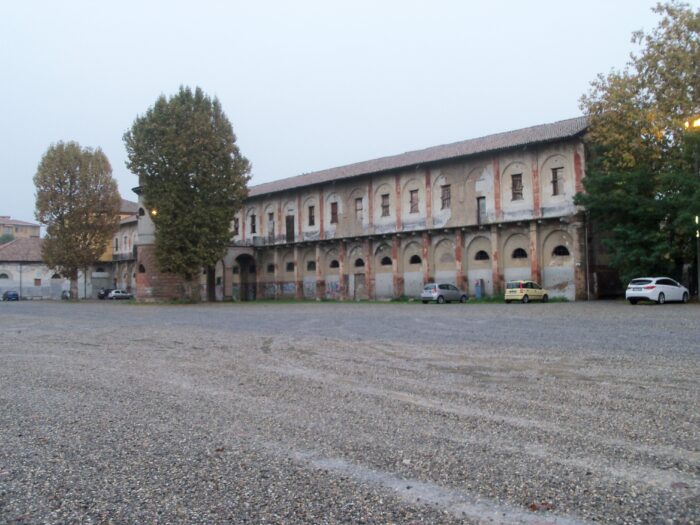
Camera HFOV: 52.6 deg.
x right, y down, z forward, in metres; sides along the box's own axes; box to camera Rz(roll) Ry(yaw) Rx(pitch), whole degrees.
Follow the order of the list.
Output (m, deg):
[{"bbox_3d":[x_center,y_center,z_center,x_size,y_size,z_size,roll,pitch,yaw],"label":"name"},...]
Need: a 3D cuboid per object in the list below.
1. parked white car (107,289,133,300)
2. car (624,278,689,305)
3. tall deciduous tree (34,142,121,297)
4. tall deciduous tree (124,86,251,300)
[{"bbox_3d":[-33.426,4.700,103.000,3.850,1.430,1.660,0,-3,-45],"label":"parked white car"},{"bbox_3d":[18.058,1.649,41.379,4.700,1.490,1.810,0,-2,-38],"label":"car"},{"bbox_3d":[-35.959,-5.278,93.400,10.500,20.600,10.500,-1,-2,-20],"label":"tall deciduous tree"},{"bbox_3d":[-17.944,-7.421,78.400,13.400,23.700,13.400,-1,-2,-13],"label":"tall deciduous tree"}]

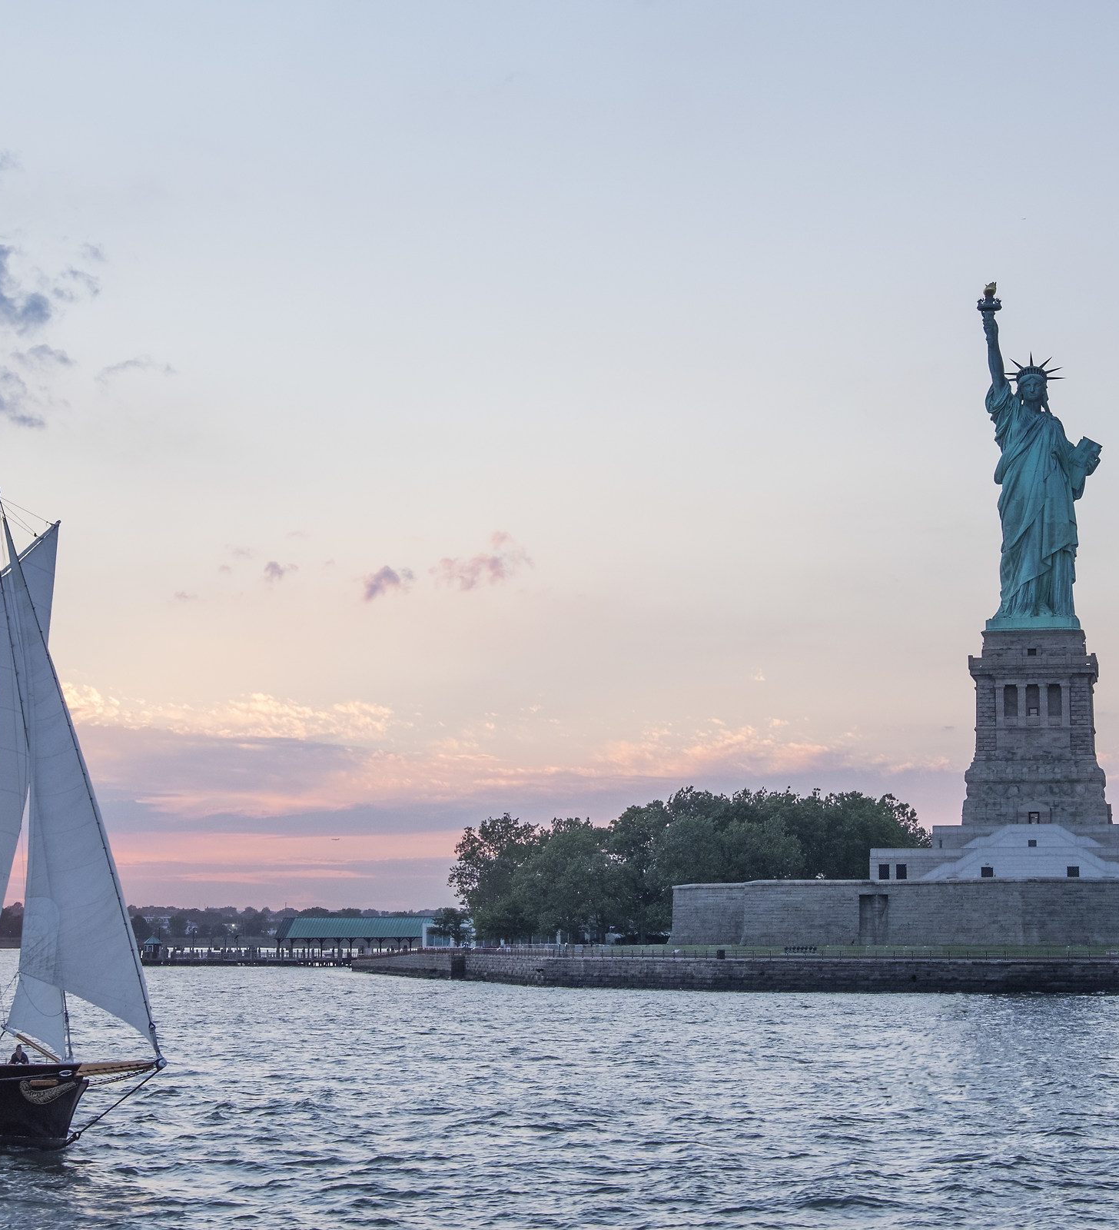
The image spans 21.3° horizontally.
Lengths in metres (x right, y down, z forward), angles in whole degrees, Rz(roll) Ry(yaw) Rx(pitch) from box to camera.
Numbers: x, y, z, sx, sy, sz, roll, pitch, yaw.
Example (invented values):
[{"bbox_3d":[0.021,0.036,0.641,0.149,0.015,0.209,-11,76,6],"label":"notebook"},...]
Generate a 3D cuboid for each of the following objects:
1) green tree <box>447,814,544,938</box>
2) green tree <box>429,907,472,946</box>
[{"bbox_3d":[-9.280,39.000,440.000,14.200,19.000,13.800,0,-6,0],"label":"green tree"},{"bbox_3d":[-16.030,45.650,435.000,6.100,5.600,5.800,0,-6,0],"label":"green tree"}]

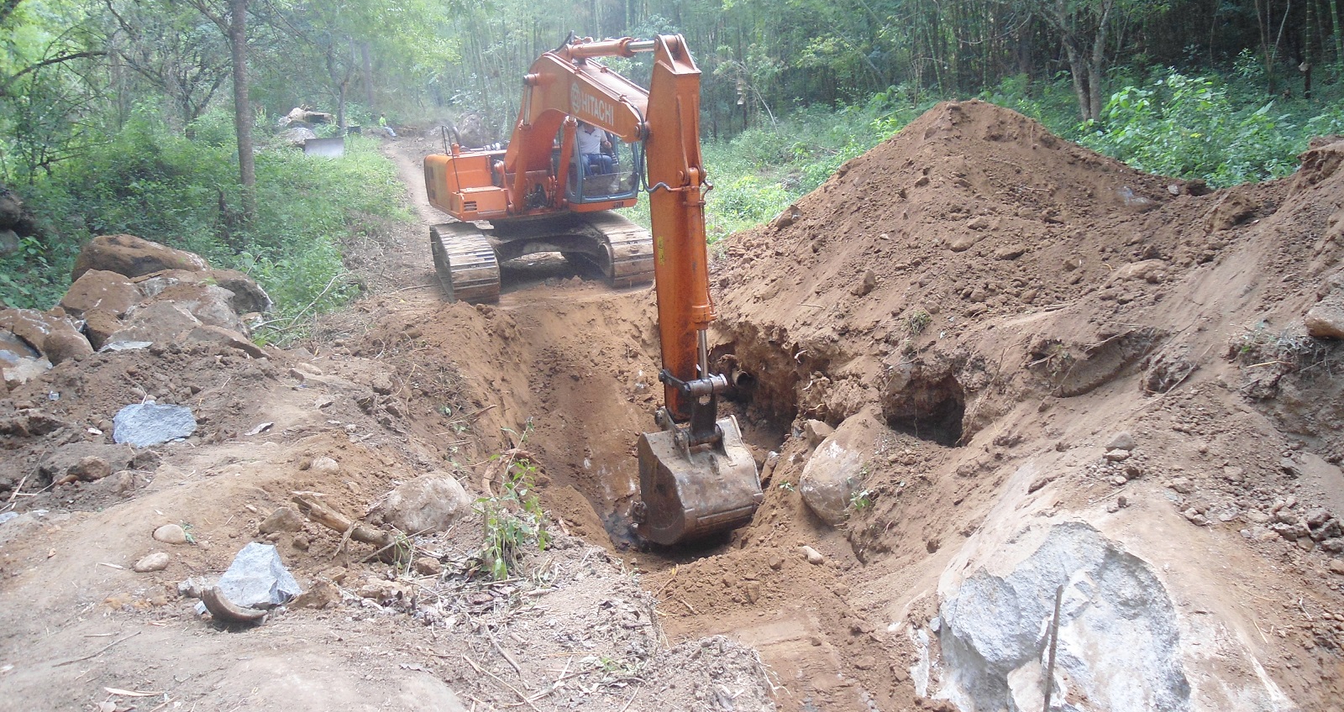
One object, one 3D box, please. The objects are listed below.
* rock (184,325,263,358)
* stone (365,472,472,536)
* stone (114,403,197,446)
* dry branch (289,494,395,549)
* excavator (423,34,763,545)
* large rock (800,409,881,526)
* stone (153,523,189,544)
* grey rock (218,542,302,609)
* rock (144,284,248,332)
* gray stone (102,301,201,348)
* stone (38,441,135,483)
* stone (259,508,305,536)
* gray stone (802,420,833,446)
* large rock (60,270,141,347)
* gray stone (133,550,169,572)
[{"bbox_3d":[-4.293,-0.136,9.700,0.700,0.280,0.460,-9,17,-24],"label":"rock"},{"bbox_3d":[-1.221,0.716,4.900,0.510,0.290,0.400,-5,11,-15],"label":"stone"},{"bbox_3d":[-3.330,0.443,6.500,0.510,0.220,0.340,-8,12,-27],"label":"stone"},{"bbox_3d":[-1.516,0.767,4.650,0.680,0.130,0.130,15,19,31],"label":"dry branch"},{"bbox_3d":[-1.421,-1.583,13.666,2.950,4.950,9.750,-10,17,-21],"label":"excavator"},{"bbox_3d":[1.562,1.050,9.300,0.800,1.000,0.800,0,11,9],"label":"large rock"},{"bbox_3d":[-2.289,0.811,4.600,0.145,0.075,0.115,-9,17,-26],"label":"stone"},{"bbox_3d":[-1.633,0.880,4.000,0.320,0.210,0.240,-8,17,-22],"label":"grey rock"},{"bbox_3d":[-4.833,-0.483,10.200,1.000,0.480,0.680,-9,17,-25],"label":"rock"},{"bbox_3d":[-5.041,-0.291,9.800,0.880,0.460,0.650,-8,12,-27],"label":"gray stone"},{"bbox_3d":[-3.334,0.601,5.750,0.480,0.190,0.330,-9,13,-31],"label":"stone"},{"bbox_3d":[-1.821,0.775,4.700,0.190,0.100,0.140,-8,17,-21],"label":"stone"},{"bbox_3d":[1.418,0.742,9.700,0.320,0.260,0.280,-1,11,8],"label":"gray stone"},{"bbox_3d":[-5.823,-0.477,10.300,0.800,0.760,0.720,-8,13,-29],"label":"large rock"},{"bbox_3d":[-2.212,0.874,4.300,0.145,0.075,0.105,-10,17,-27],"label":"gray stone"}]

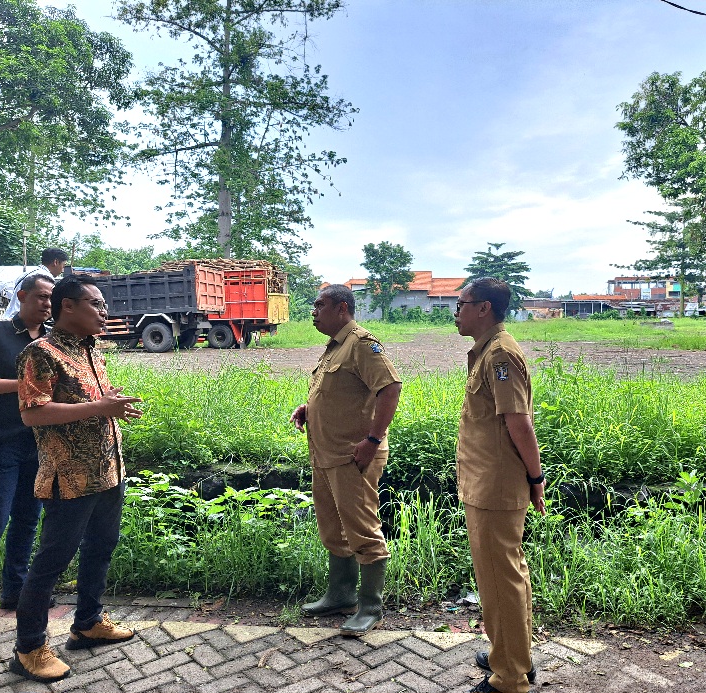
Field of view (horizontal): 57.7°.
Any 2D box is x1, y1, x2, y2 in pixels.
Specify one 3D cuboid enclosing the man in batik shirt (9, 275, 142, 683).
[{"bbox_3d":[-1.210,0.535,2.771,0.520,1.680,0.500,0,4,3],"label":"man in batik shirt"}]

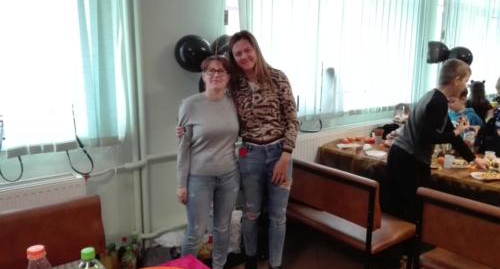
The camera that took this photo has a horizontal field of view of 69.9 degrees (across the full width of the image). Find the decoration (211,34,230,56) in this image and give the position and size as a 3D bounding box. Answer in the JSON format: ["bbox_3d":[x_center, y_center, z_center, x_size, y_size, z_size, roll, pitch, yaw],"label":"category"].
[{"bbox_3d":[-0.181,-0.672,2.950,0.285,0.290,0.285,-8,14,-39],"label":"decoration"}]

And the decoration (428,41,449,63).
[{"bbox_3d":[2.658,-1.171,5.100,0.320,0.310,0.320,-8,14,-39],"label":"decoration"}]

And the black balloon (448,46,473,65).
[{"bbox_3d":[3.102,-1.118,5.250,0.310,0.300,0.310,-8,14,-39],"label":"black balloon"}]

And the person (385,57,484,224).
[{"bbox_3d":[1.364,0.242,2.625,0.800,1.550,0.470,-2,11,-12],"label":"person"}]

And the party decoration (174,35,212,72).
[{"bbox_3d":[-0.437,-0.625,2.770,0.290,0.290,0.290,1,11,0],"label":"party decoration"}]

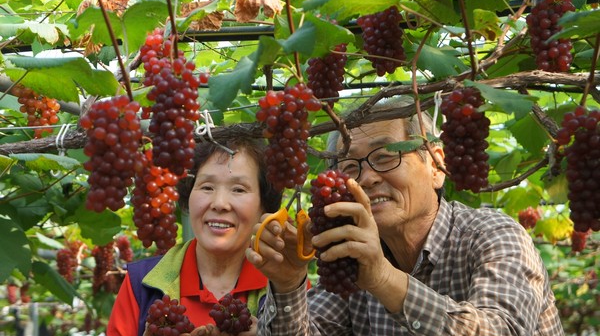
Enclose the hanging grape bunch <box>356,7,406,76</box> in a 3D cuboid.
[{"bbox_3d":[0.155,-0.246,2.500,0.095,0.143,0.085,0,-7,0],"label":"hanging grape bunch"}]

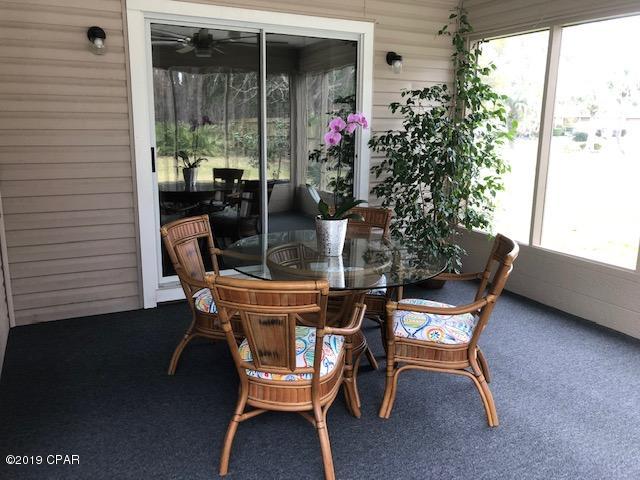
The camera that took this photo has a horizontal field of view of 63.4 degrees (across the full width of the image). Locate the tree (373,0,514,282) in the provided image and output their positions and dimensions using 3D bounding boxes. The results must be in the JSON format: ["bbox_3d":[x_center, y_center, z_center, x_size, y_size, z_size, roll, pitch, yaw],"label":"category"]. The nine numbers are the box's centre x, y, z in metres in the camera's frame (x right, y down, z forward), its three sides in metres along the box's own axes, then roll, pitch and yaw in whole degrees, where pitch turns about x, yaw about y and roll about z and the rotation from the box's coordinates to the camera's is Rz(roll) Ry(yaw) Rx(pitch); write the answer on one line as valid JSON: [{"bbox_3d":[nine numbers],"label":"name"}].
[{"bbox_3d":[0.925,-0.760,4.393,1.150,2.432,0.870,-5,13,-27],"label":"tree"}]

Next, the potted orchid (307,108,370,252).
[{"bbox_3d":[0.092,-0.304,2.795,0.335,0.749,0.250,1,12,2],"label":"potted orchid"}]

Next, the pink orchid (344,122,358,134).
[{"bbox_3d":[0.171,-0.604,2.806,0.077,0.068,0.050,1,12,3],"label":"pink orchid"}]

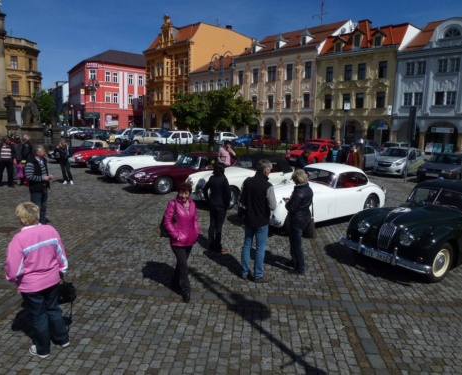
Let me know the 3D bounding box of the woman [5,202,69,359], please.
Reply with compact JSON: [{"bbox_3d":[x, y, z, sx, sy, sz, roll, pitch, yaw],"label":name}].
[{"bbox_3d":[-1.912,0.917,3.447,0.570,1.555,0.420,-7,14,-40],"label":"woman"}]

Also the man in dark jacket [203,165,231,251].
[{"bbox_3d":[-0.216,0.364,6.386,0.500,1.656,0.360,6,11,24],"label":"man in dark jacket"}]

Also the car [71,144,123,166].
[{"bbox_3d":[-6.016,-1.682,18.152,4.450,1.220,1.660,-5,12,-31],"label":"car"}]

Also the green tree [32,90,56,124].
[{"bbox_3d":[-25.674,-10.296,47.505,3.400,6.000,3.400,2,10,0],"label":"green tree"}]

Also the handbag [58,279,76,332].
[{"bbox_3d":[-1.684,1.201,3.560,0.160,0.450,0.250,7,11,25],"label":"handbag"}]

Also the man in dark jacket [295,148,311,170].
[{"bbox_3d":[2.263,-0.354,10.576,0.520,1.665,0.450,-6,13,-36],"label":"man in dark jacket"}]

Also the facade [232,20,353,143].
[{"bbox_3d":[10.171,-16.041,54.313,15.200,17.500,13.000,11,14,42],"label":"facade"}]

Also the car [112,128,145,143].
[{"bbox_3d":[-12.092,-6.375,41.856,4.200,1.750,1.750,-4,11,-31],"label":"car"}]

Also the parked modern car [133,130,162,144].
[{"bbox_3d":[-8.778,-5.358,37.476,4.050,1.400,1.620,1,10,-1],"label":"parked modern car"}]

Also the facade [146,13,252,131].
[{"bbox_3d":[-6.702,-21.760,71.910,15.000,21.500,16.500,11,14,42],"label":"facade"}]

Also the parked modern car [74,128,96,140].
[{"bbox_3d":[-16.606,-6.511,42.151,1.720,1.420,4.300,7,12,27],"label":"parked modern car"}]

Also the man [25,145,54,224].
[{"bbox_3d":[-4.364,-0.073,7.882,0.420,1.777,0.520,8,12,31],"label":"man"}]

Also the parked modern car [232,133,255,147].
[{"bbox_3d":[1.848,-5.201,37.180,1.720,1.450,4.150,10,13,43],"label":"parked modern car"}]

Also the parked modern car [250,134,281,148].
[{"bbox_3d":[3.835,-4.676,34.865,1.680,1.420,3.950,11,14,41],"label":"parked modern car"}]

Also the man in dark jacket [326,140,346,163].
[{"bbox_3d":[4.730,-1.205,15.712,0.580,1.773,0.360,7,11,26],"label":"man in dark jacket"}]

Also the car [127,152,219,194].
[{"bbox_3d":[-1.710,-0.588,13.498,4.450,1.240,1.660,-5,11,-32],"label":"car"}]

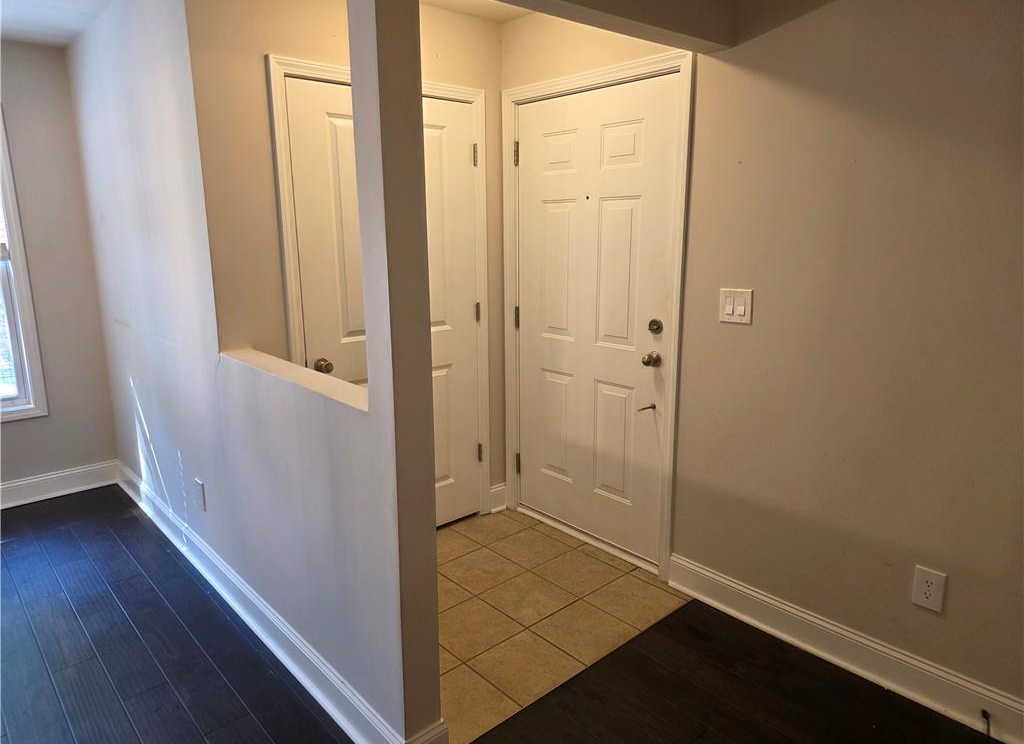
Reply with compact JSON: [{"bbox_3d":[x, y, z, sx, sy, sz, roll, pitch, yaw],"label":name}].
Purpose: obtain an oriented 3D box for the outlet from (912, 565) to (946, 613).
[{"bbox_3d":[1.327,0.695,2.167,0.012,0.129,0.084,-11,16,-41],"label":"outlet"}]

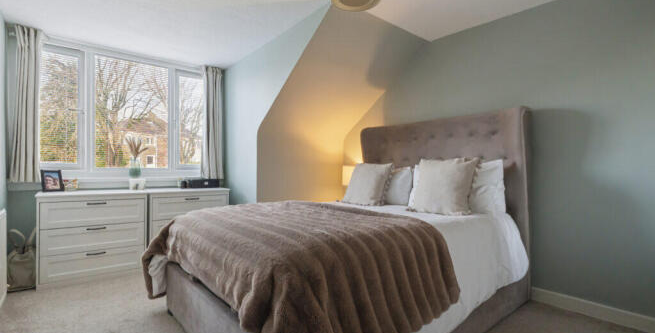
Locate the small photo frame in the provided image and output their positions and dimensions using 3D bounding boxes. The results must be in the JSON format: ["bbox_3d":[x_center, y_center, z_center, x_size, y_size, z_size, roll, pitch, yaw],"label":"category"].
[{"bbox_3d":[-2.491,0.141,2.650,0.070,0.192,0.145,1,0,35],"label":"small photo frame"}]

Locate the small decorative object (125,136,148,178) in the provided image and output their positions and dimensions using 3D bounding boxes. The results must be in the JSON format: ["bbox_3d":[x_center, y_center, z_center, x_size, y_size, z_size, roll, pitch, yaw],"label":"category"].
[{"bbox_3d":[-2.139,-0.097,3.269,0.220,0.460,0.180,1,0,-40],"label":"small decorative object"}]

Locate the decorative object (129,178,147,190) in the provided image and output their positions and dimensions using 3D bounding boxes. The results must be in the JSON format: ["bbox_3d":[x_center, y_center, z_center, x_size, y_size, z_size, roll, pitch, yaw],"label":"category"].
[{"bbox_3d":[-1.973,0.188,3.020,0.140,0.115,0.110,1,0,-40],"label":"decorative object"}]

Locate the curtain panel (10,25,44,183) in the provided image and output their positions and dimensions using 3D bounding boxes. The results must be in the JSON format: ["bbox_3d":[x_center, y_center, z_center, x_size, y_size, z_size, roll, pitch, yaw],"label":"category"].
[{"bbox_3d":[-2.773,-0.568,2.693,0.230,1.420,0.100,1,0,-40],"label":"curtain panel"}]

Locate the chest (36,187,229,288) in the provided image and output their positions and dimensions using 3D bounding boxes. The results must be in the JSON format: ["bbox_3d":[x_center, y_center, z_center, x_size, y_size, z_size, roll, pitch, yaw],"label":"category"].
[{"bbox_3d":[-1.897,0.630,3.037,1.590,0.772,0.470,1,0,-40],"label":"chest"}]

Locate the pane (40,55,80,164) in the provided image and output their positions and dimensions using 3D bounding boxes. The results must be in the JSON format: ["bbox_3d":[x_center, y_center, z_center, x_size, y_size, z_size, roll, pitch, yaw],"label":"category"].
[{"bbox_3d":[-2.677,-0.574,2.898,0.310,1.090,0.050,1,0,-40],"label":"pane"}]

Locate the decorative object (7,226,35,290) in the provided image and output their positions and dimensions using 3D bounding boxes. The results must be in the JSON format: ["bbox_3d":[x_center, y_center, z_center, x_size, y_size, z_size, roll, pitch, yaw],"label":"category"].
[{"bbox_3d":[-2.559,0.763,2.443,0.220,0.480,0.190,1,0,-40],"label":"decorative object"}]

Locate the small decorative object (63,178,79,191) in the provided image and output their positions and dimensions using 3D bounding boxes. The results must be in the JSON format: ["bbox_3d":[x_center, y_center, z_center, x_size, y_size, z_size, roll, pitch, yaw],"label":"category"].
[{"bbox_3d":[-2.429,0.184,2.755,0.120,0.106,0.080,1,0,-40],"label":"small decorative object"}]

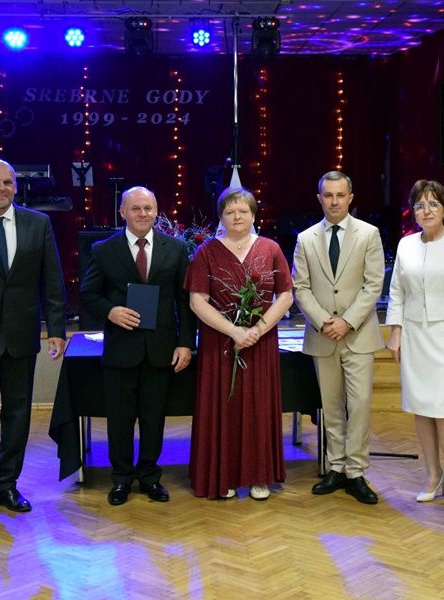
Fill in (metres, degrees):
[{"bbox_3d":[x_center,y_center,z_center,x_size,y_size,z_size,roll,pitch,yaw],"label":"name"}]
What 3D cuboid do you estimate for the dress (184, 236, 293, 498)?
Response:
[{"bbox_3d":[0.085,0.345,5.670,0.560,1.362,0.420,0,4,0],"label":"dress"}]

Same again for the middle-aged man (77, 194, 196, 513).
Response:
[{"bbox_3d":[-0.459,0.230,5.578,0.610,1.646,0.400,-1,4,-9],"label":"middle-aged man"}]

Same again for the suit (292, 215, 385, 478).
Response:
[{"bbox_3d":[0.627,0.239,5.658,0.470,1.400,0.320,1,5,10],"label":"suit"}]

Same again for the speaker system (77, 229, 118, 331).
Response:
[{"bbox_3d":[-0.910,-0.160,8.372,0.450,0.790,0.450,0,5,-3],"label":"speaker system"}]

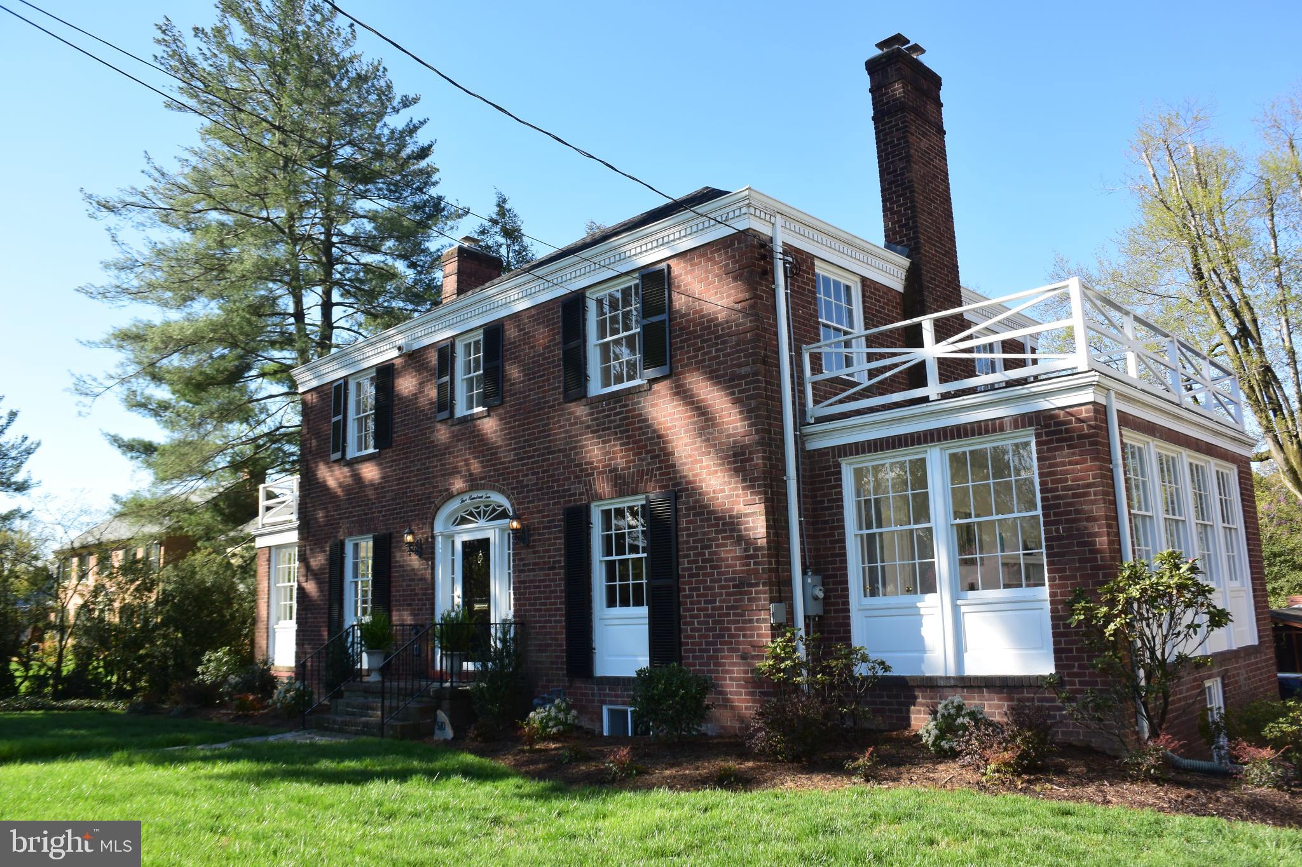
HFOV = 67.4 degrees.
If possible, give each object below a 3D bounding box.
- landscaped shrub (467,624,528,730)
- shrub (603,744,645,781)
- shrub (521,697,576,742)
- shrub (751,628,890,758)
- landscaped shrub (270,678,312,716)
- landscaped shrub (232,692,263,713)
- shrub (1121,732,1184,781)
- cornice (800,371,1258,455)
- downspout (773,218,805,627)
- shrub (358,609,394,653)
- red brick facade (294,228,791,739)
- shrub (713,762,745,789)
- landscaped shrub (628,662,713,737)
[{"bbox_3d":[-1.891,2.986,11.985,0.715,1.281,0.644,0,-11,-9],"label":"landscaped shrub"},{"bbox_3d":[-0.252,2.981,8.800,0.380,0.340,0.370,-2,-10,0],"label":"shrub"},{"bbox_3d":[-1.169,3.292,11.220,0.640,0.500,0.575,-1,-10,-6],"label":"shrub"},{"bbox_3d":[1.628,2.554,9.500,1.350,1.300,1.200,-11,-14,43],"label":"shrub"},{"bbox_3d":[-5.671,4.157,15.400,0.650,0.600,0.600,-11,-14,43],"label":"landscaped shrub"},{"bbox_3d":[-6.573,4.394,15.912,0.460,0.315,0.414,3,-11,-22],"label":"landscaped shrub"},{"bbox_3d":[3.925,2.532,7.650,0.440,0.371,0.396,-7,-12,25],"label":"shrub"},{"bbox_3d":[4.990,0.102,12.207,3.400,0.290,5.920,-11,-14,43],"label":"cornice"},{"bbox_3d":[1.560,0.149,10.982,0.075,5.531,0.090,-11,-14,43],"label":"downspout"},{"bbox_3d":[-4.051,2.901,14.350,0.520,0.620,0.520,-11,-14,43],"label":"shrub"},{"bbox_3d":[-2.532,1.225,14.393,10.730,5.702,0.357,-11,-14,43],"label":"red brick facade"},{"bbox_3d":[0.647,2.844,8.109,0.269,0.217,0.243,-2,-10,4],"label":"shrub"},{"bbox_3d":[0.220,2.899,10.557,0.890,0.784,0.802,-2,-10,1],"label":"landscaped shrub"}]

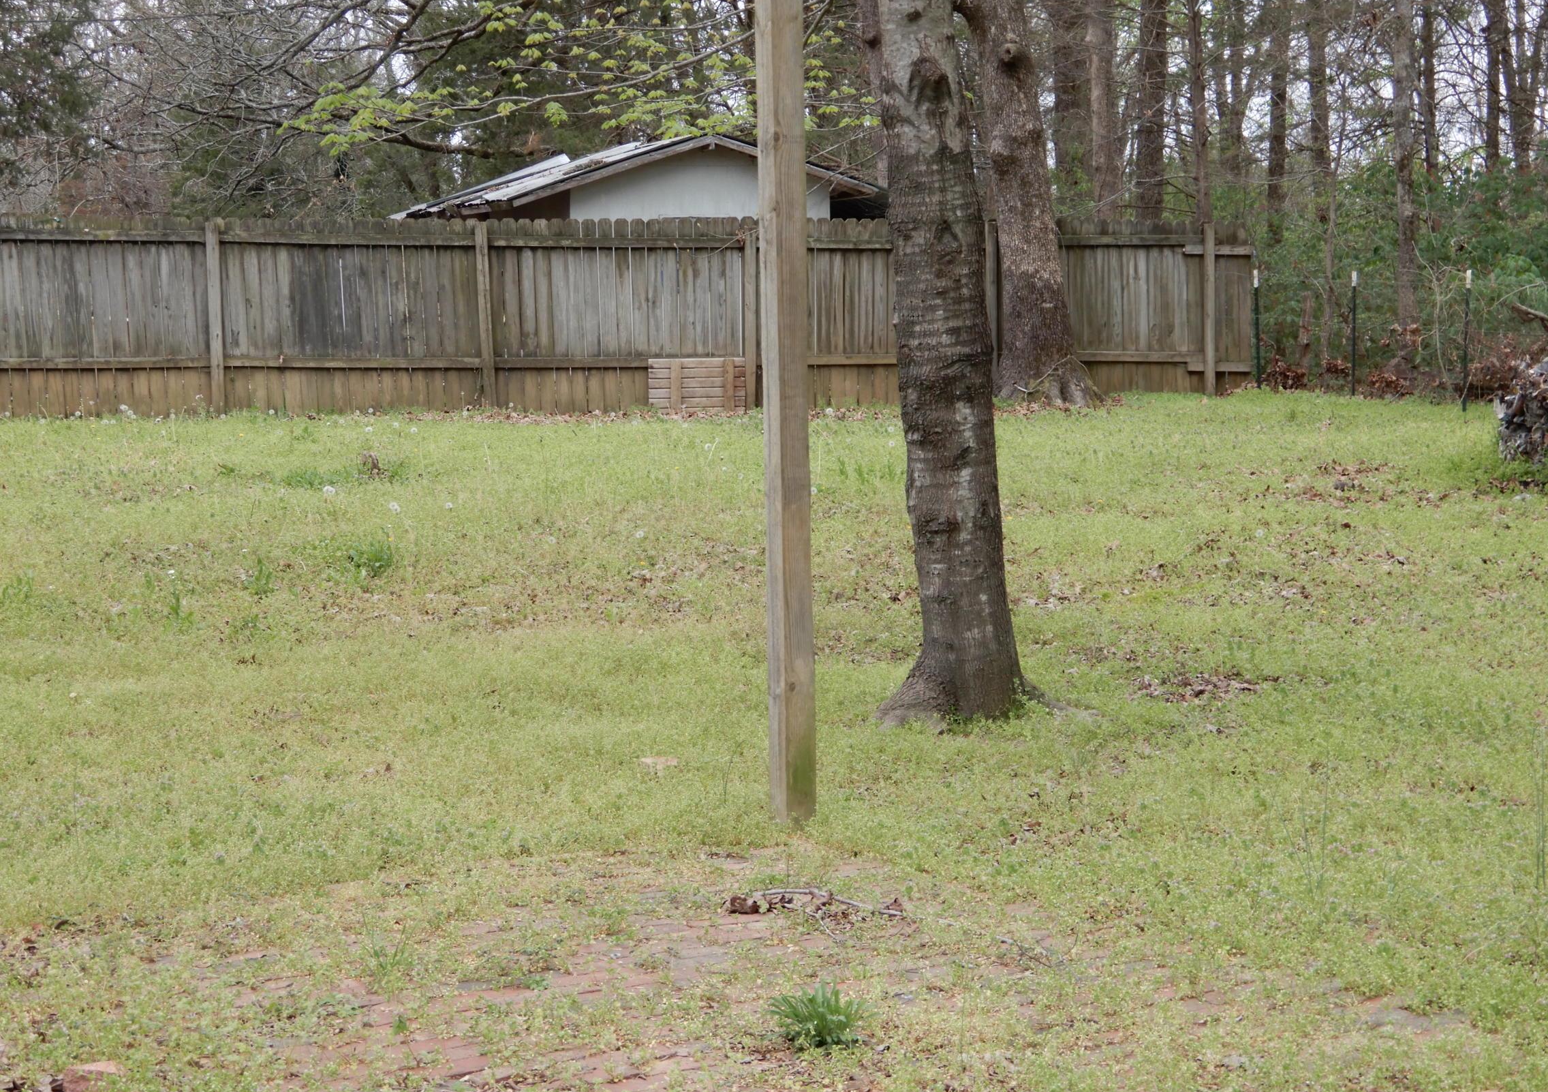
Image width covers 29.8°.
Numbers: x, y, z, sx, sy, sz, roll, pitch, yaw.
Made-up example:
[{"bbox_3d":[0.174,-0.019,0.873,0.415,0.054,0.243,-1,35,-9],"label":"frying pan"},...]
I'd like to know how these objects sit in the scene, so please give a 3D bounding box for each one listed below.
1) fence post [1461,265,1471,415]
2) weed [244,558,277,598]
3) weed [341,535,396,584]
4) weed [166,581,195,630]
[{"bbox_3d":[6.007,-1.777,25.200,0.050,1.235,0.050,0,6,0],"label":"fence post"},{"bbox_3d":[-2.508,0.154,14.200,0.165,0.175,0.160,0,6,0],"label":"weed"},{"bbox_3d":[-2.072,0.071,14.800,0.280,0.215,0.260,0,6,0],"label":"weed"},{"bbox_3d":[-2.676,0.267,13.100,0.140,0.205,0.140,0,6,0],"label":"weed"}]

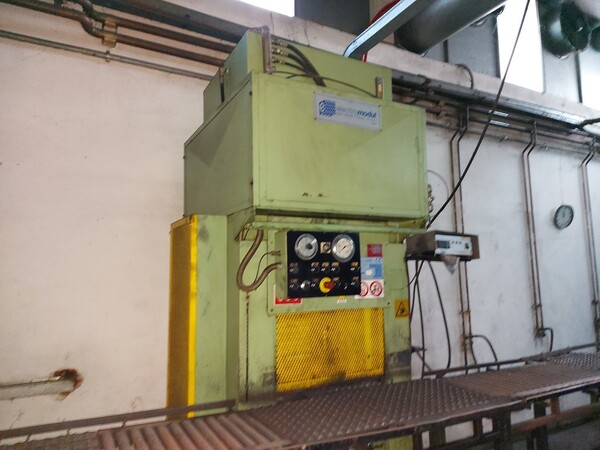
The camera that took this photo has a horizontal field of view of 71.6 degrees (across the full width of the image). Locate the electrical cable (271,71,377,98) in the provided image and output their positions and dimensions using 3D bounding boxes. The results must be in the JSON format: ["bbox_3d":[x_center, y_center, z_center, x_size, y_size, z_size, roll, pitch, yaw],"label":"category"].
[{"bbox_3d":[0.127,-0.645,1.877,0.560,0.055,0.070,3,-8,-28],"label":"electrical cable"}]

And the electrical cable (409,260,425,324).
[{"bbox_3d":[0.601,0.341,2.122,0.120,0.320,0.080,3,-8,-28],"label":"electrical cable"}]

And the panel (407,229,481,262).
[{"bbox_3d":[0.719,0.107,2.092,0.306,0.115,0.210,3,-8,-28],"label":"panel"}]

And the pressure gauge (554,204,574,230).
[{"bbox_3d":[3.062,-0.087,4.816,0.300,0.300,0.050,3,-8,-28],"label":"pressure gauge"}]

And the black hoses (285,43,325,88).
[{"bbox_3d":[0.028,-0.707,1.843,0.200,0.180,0.080,3,-8,-28],"label":"black hoses"}]

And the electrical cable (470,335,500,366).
[{"bbox_3d":[1.673,1.137,3.754,0.320,0.320,0.060,3,-8,-28],"label":"electrical cable"}]

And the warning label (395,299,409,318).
[{"bbox_3d":[0.495,0.406,2.010,0.086,0.088,0.006,3,-8,-28],"label":"warning label"}]

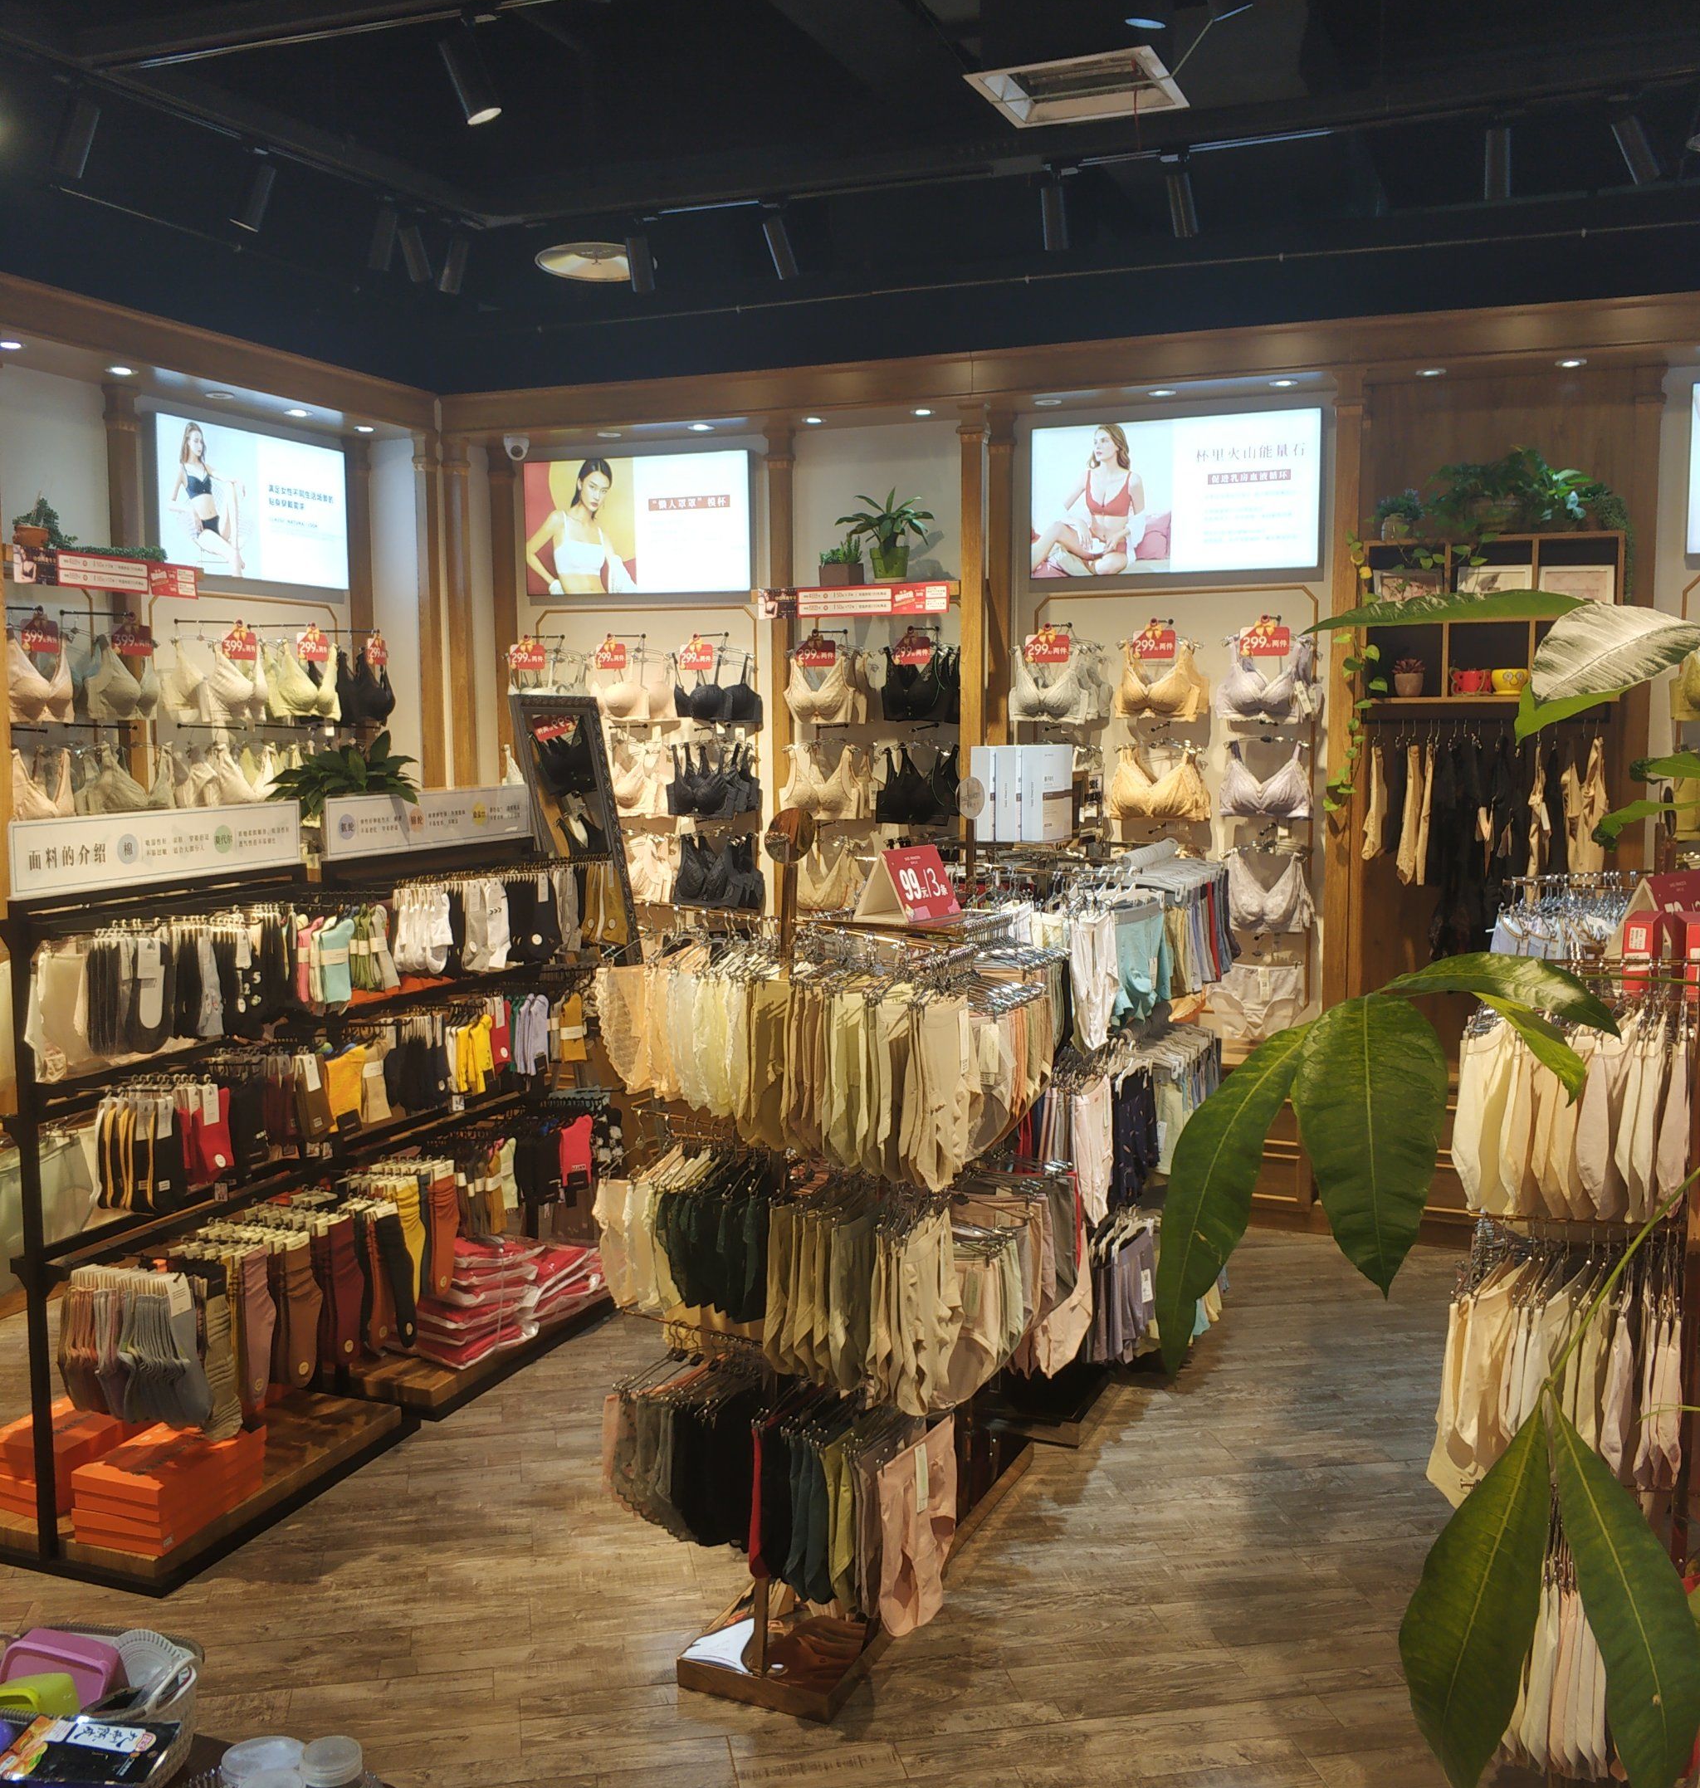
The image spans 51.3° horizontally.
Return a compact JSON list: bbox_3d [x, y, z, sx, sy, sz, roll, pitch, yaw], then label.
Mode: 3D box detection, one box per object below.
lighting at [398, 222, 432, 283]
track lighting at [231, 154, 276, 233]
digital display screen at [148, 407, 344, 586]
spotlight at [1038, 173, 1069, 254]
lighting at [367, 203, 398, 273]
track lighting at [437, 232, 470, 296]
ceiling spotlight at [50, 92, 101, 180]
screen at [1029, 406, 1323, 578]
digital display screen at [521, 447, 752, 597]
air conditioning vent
[{"bbox_3d":[-1.316,-1.932,5.351,0.073,0.180,0.073,2,32,20],"label":"lighting"},{"bbox_3d":[-1.530,-1.796,4.541,0.105,0.185,0.080,2,7,21],"label":"track lighting"},{"bbox_3d":[-2.003,-1.306,5.993,0.070,0.495,0.910,2,6,22],"label":"digital display screen"},{"bbox_3d":[0.585,-1.957,5.090,0.078,0.210,0.105,3,7,32],"label":"spotlight"},{"bbox_3d":[-1.328,-1.862,5.033,0.065,0.175,0.085,-6,9,-43],"label":"lighting"},{"bbox_3d":[-1.209,-1.926,5.421,0.073,0.180,0.073,-5,32,-40],"label":"track lighting"},{"bbox_3d":[-1.850,-1.806,4.231,0.073,0.180,0.073,30,19,24],"label":"ceiling spotlight"},{"bbox_3d":[1.058,-1.309,5.832,0.950,0.500,0.070,2,6,22],"label":"screen"},{"bbox_3d":[-0.797,-1.370,6.580,0.945,0.498,0.070,2,6,22],"label":"digital display screen"},{"bbox_3d":[0.561,-1.985,4.309,0.448,0.060,0.448,2,7,21],"label":"air conditioning vent"}]

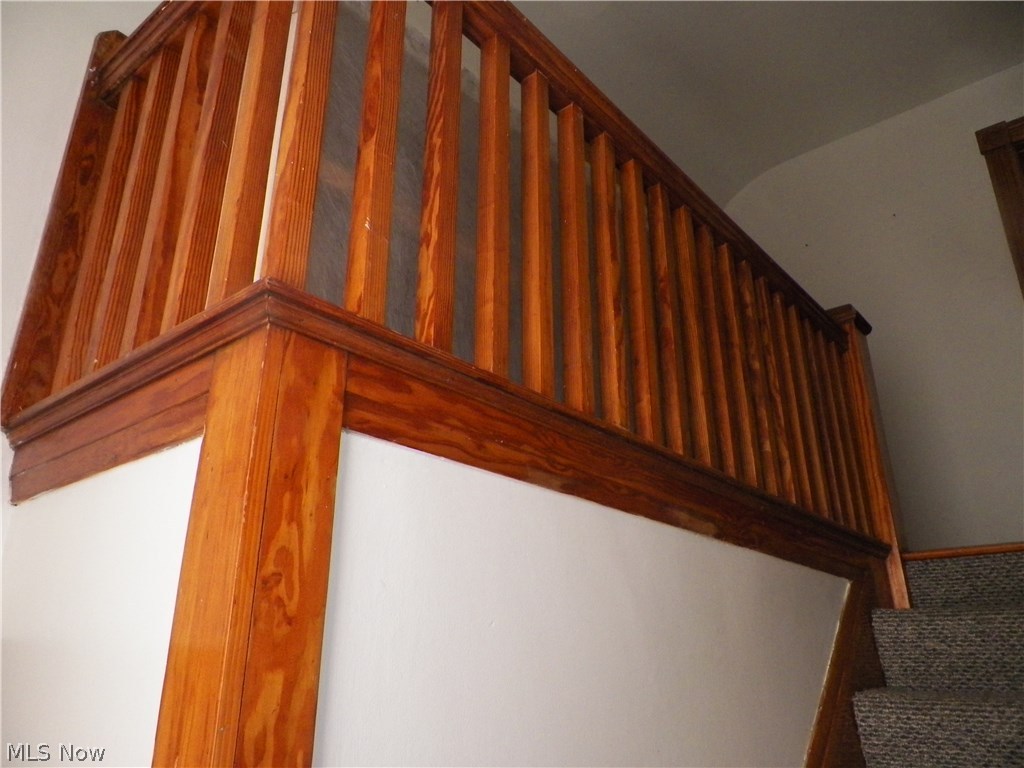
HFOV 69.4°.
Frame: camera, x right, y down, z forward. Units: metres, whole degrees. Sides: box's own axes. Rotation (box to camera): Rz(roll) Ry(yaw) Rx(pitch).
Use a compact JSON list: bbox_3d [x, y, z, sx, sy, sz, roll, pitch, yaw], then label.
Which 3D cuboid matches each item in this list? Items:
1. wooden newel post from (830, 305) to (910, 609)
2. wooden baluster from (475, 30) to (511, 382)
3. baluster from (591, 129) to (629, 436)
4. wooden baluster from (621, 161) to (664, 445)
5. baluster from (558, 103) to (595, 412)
[{"bbox_3d":[1.145,0.237,2.401,0.167,0.988,0.167,-17,-27,37],"label":"wooden newel post"},{"bbox_3d":[-0.027,-0.285,1.158,0.034,0.638,0.034,-17,-27,37],"label":"wooden baluster"},{"bbox_3d":[0.182,-0.197,1.386,0.034,0.639,0.034,-17,-27,37],"label":"baluster"},{"bbox_3d":[0.252,-0.165,1.462,0.034,0.636,0.034,-17,-27,37],"label":"wooden baluster"},{"bbox_3d":[0.113,-0.225,1.311,0.034,0.639,0.034,-17,-27,37],"label":"baluster"}]

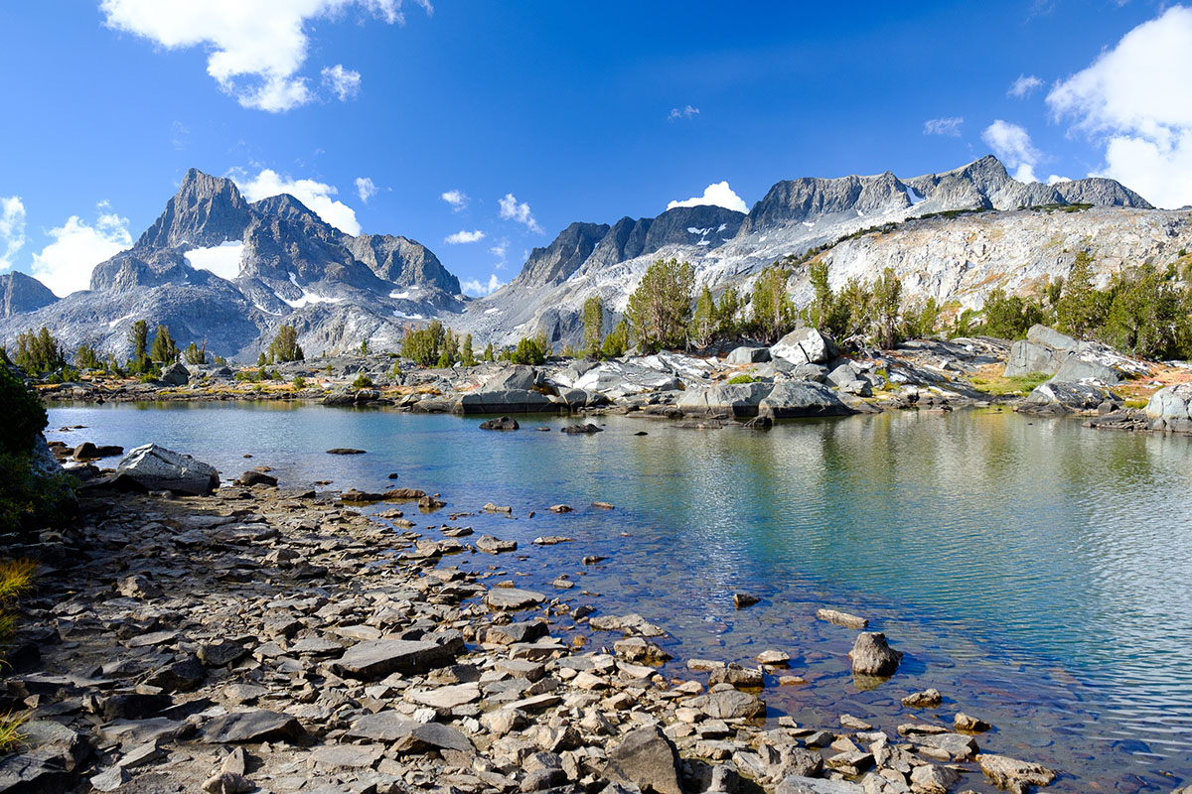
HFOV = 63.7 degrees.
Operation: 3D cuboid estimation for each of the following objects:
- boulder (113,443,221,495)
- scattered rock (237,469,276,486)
[{"bbox_3d":[-6.461,1.051,14.525,1.309,0.732,0.851,0,1,-11],"label":"boulder"},{"bbox_3d":[-5.400,1.280,15.299,0.548,0.254,0.383,0,1,-11],"label":"scattered rock"}]

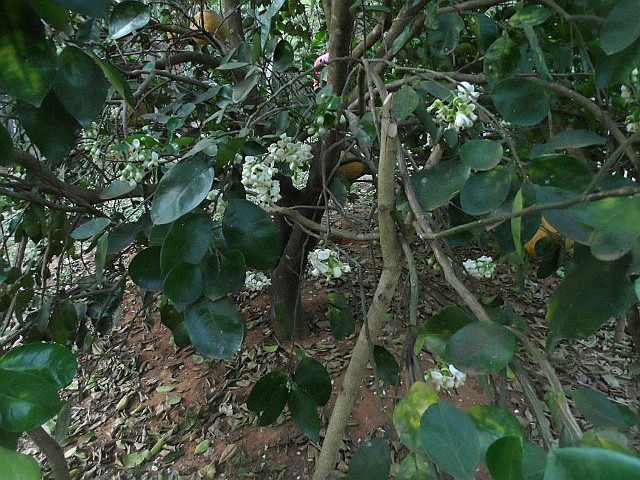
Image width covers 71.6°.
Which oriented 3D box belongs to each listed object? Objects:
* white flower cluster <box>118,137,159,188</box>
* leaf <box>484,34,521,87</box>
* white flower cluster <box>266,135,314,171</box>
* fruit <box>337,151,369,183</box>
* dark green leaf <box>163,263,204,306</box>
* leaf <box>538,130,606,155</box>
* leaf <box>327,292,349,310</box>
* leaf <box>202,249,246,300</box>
[{"bbox_3d":[-0.491,-0.212,1.200,0.108,0.135,0.100,0,13,0],"label":"white flower cluster"},{"bbox_3d":[0.392,-0.382,0.950,0.079,0.124,0.040,0,13,0],"label":"leaf"},{"bbox_3d":[-0.082,-0.224,1.150,0.124,0.098,0.095,0,13,0],"label":"white flower cluster"},{"bbox_3d":[0.137,-0.319,1.900,0.140,0.140,0.138,0,13,0],"label":"fruit"},{"bbox_3d":[-0.255,0.085,0.830,0.079,0.086,0.040,0,13,0],"label":"dark green leaf"},{"bbox_3d":[0.481,-0.184,0.850,0.140,0.052,0.060,0,13,0],"label":"leaf"},{"bbox_3d":[0.053,0.187,1.350,0.067,0.055,0.040,0,13,0],"label":"leaf"},{"bbox_3d":[-0.183,0.068,0.850,0.084,0.103,0.040,0,13,0],"label":"leaf"}]

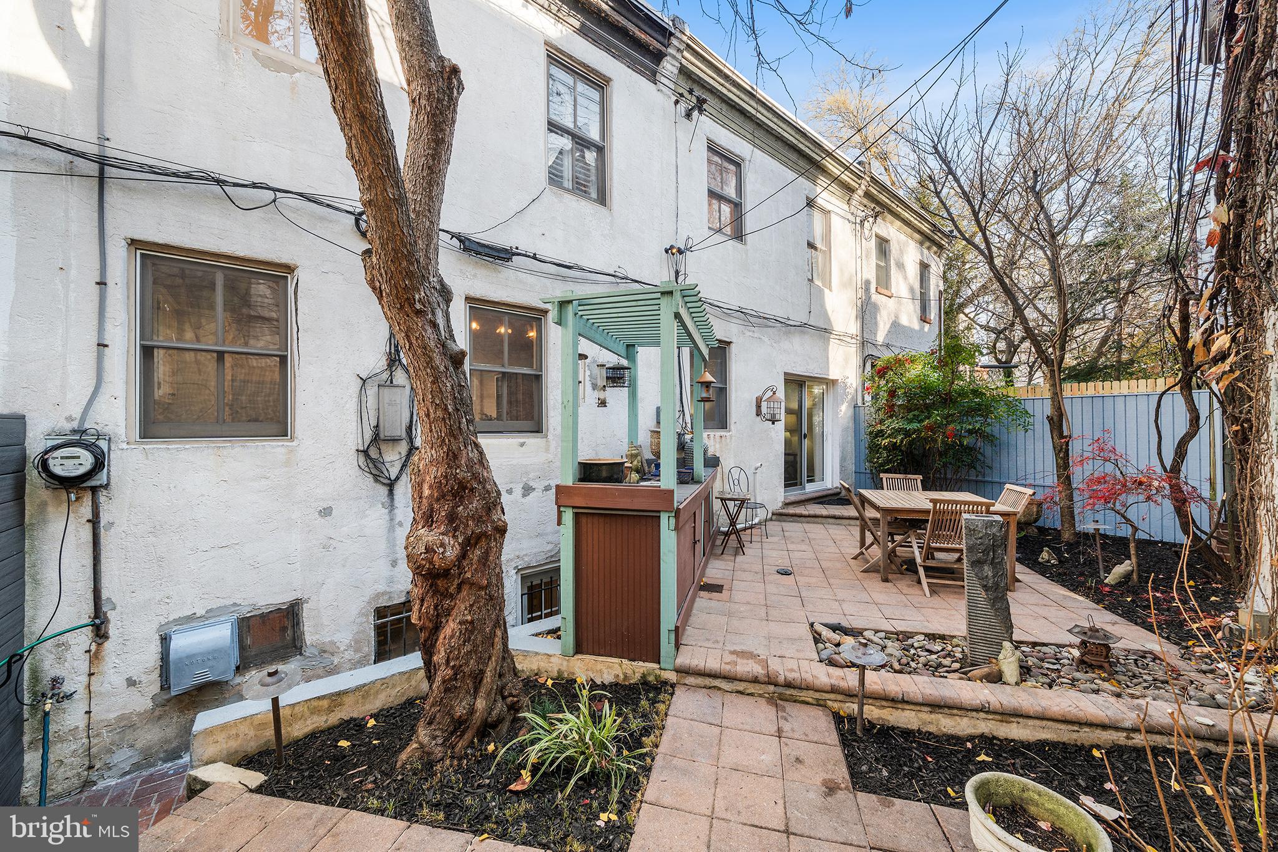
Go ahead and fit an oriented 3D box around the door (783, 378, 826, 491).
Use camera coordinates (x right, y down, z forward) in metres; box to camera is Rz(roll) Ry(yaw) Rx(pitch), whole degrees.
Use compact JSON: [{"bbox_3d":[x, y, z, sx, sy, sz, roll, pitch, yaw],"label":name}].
[{"bbox_3d":[3.188,0.211,8.118,1.780,2.060,0.120,0,0,-38],"label":"door"}]

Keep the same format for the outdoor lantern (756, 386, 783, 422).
[{"bbox_3d":[2.128,-0.341,6.911,0.320,0.600,0.420,0,0,-38],"label":"outdoor lantern"}]

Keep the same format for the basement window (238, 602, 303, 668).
[{"bbox_3d":[-2.874,1.637,3.340,0.390,0.410,0.080,0,0,-38],"label":"basement window"}]

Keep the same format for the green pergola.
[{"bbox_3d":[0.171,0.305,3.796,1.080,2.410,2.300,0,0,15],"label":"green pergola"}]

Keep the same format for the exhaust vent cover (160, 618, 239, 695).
[{"bbox_3d":[-3.113,1.647,3.042,0.350,0.410,0.130,0,0,-38],"label":"exhaust vent cover"}]

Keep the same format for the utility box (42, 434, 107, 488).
[{"bbox_3d":[-3.596,0.230,2.740,0.250,0.325,0.150,0,0,-37],"label":"utility box"}]

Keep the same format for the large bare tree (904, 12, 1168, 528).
[{"bbox_3d":[5.300,-1.900,5.700,3.100,6.800,2.900,0,0,-37],"label":"large bare tree"}]

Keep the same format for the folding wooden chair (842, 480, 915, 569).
[{"bbox_3d":[2.654,1.125,4.783,0.630,0.910,0.480,0,0,14],"label":"folding wooden chair"}]

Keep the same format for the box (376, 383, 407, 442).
[{"bbox_3d":[-2.208,-0.113,3.804,0.210,0.485,0.100,0,0,-37],"label":"box"}]

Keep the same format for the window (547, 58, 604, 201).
[{"bbox_3d":[-0.751,-3.440,5.063,0.785,1.487,0.120,0,0,-37],"label":"window"}]

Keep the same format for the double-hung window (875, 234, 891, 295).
[{"bbox_3d":[5.550,-3.665,9.775,0.739,1.201,0.120,0,0,-37],"label":"double-hung window"}]

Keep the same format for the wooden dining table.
[{"bbox_3d":[3.202,1.207,4.789,1.200,0.740,1.260,0,0,14],"label":"wooden dining table"}]

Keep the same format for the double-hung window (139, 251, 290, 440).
[{"bbox_3d":[-3.188,-0.558,3.250,0.822,1.323,0.120,0,0,-37],"label":"double-hung window"}]

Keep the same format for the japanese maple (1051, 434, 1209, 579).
[{"bbox_3d":[4.952,0.815,4.279,1.100,1.500,1.150,0,0,-41],"label":"japanese maple"}]

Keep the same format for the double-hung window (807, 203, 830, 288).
[{"bbox_3d":[3.469,-3.468,8.307,0.860,1.470,0.120,0,0,-38],"label":"double-hung window"}]

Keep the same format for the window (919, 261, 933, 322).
[{"bbox_3d":[7.496,-3.547,11.223,0.733,1.426,0.120,0,0,-37],"label":"window"}]

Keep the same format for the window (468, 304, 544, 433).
[{"bbox_3d":[-1.399,-0.557,4.501,0.810,1.300,0.100,0,0,-38],"label":"window"}]

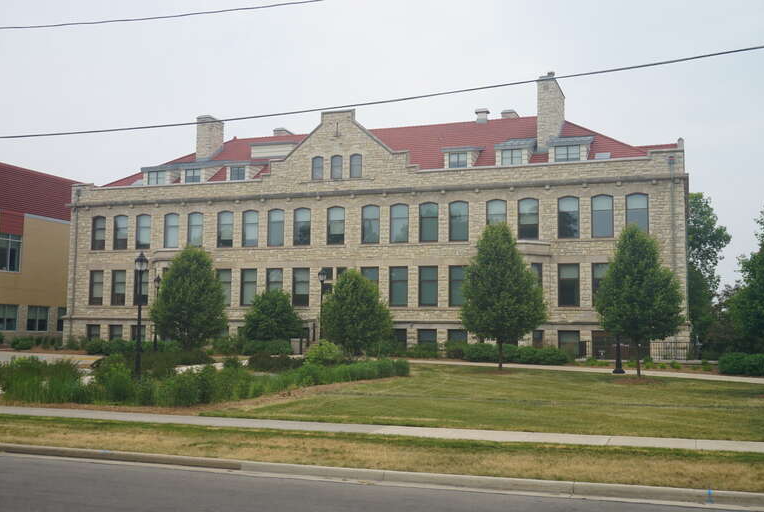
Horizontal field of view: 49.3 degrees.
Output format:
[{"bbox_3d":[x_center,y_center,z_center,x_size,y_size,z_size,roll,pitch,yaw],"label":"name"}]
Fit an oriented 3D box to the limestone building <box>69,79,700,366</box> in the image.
[{"bbox_3d":[-0.010,-2.406,63.734,43.891,19.092,18.545,-1,-5,19],"label":"limestone building"}]

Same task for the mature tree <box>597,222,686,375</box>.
[{"bbox_3d":[10.276,1.774,33.200,3.592,6.040,3.592,-1,-5,19],"label":"mature tree"}]

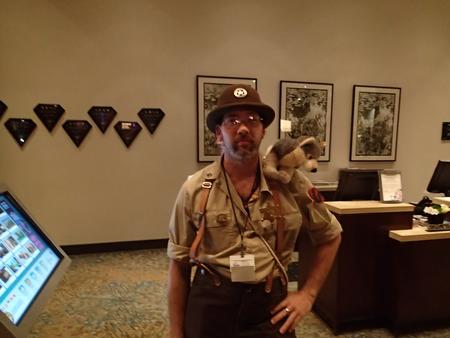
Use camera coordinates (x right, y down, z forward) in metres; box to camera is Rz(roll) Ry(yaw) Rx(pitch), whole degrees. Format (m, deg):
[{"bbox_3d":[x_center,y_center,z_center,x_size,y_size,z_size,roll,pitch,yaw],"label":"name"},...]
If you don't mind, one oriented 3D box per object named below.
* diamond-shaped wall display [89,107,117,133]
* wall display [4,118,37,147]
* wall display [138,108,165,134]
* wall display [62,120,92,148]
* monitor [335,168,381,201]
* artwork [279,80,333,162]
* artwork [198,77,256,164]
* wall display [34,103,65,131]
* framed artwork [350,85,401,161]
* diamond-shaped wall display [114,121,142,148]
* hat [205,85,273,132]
[{"bbox_3d":[-1.636,-0.648,4.369,0.370,0.361,0.030,-1,5,-15],"label":"diamond-shaped wall display"},{"bbox_3d":[-2.589,-0.448,4.140,0.370,0.361,0.030,-1,5,-15],"label":"wall display"},{"bbox_3d":[-1.018,-0.654,4.529,0.370,0.361,0.030,-1,5,-15],"label":"wall display"},{"bbox_3d":[-1.947,-0.454,4.306,0.370,0.361,0.030,-1,5,-15],"label":"wall display"},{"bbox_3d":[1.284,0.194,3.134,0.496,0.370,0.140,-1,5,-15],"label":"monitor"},{"bbox_3d":[1.280,-0.725,5.121,0.907,1.243,0.035,-1,5,-15],"label":"artwork"},{"bbox_3d":[0.039,-0.714,4.799,0.907,1.243,0.035,-1,5,-15],"label":"artwork"},{"bbox_3d":[-2.260,-0.642,4.207,0.370,0.361,0.030,-1,5,-15],"label":"wall display"},{"bbox_3d":[2.526,-0.737,5.444,0.907,1.243,0.035,-1,5,-15],"label":"framed artwork"},{"bbox_3d":[-1.322,-0.460,4.468,0.370,0.361,0.030,-1,5,-15],"label":"diamond-shaped wall display"},{"bbox_3d":[0.061,-0.261,1.297,0.275,0.145,0.310,-2,-7,-2],"label":"hat"}]

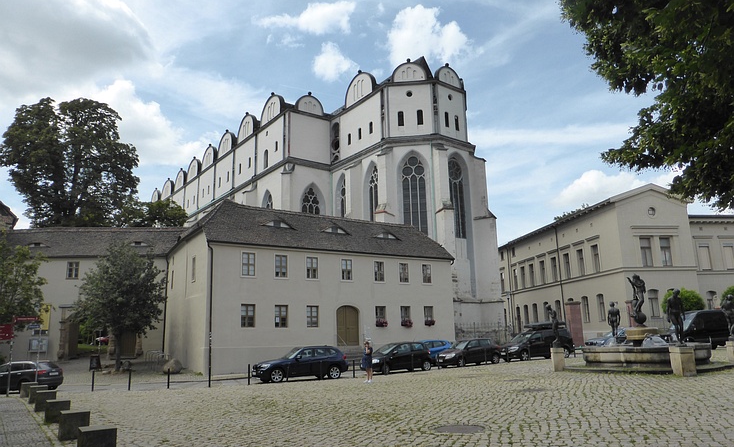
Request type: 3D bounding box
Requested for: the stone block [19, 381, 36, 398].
[{"bbox_3d":[-13.373,6.601,21.002,0.500,0.510,0.500,5,-14,-29],"label":"stone block"}]

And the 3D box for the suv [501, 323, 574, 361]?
[{"bbox_3d":[10.124,7.082,31.666,4.500,2.000,1.780,3,-13,-21],"label":"suv"}]

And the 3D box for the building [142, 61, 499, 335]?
[{"bbox_3d":[-10.438,2.403,76.934,24.300,31.085,67.542,7,-15,-35],"label":"building"}]

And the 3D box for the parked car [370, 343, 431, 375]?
[{"bbox_3d":[1.571,6.904,27.253,3.850,1.540,1.680,5,-14,-29],"label":"parked car"}]

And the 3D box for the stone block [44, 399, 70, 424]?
[{"bbox_3d":[-7.839,4.780,13.486,0.500,0.510,0.500,5,-14,-29],"label":"stone block"}]

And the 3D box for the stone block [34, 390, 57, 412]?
[{"bbox_3d":[-9.647,5.345,15.964,0.510,0.520,0.510,6,-14,-30],"label":"stone block"}]

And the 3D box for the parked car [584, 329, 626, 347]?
[{"bbox_3d":[15.438,7.037,31.851,4.350,1.470,1.780,0,-12,-7],"label":"parked car"}]

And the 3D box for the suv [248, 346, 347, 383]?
[{"bbox_3d":[-3.071,6.583,24.893,4.450,1.550,1.800,4,-13,-25],"label":"suv"}]

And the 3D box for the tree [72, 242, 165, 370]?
[{"bbox_3d":[-13.660,4.583,29.669,5.009,7.086,5.009,-1,-12,0],"label":"tree"}]

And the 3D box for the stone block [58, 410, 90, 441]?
[{"bbox_3d":[-6.089,4.193,11.045,0.505,0.515,0.505,7,-14,-33],"label":"stone block"}]

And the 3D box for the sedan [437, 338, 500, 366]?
[{"bbox_3d":[6.020,7.550,31.146,3.990,1.500,1.670,3,-13,-26],"label":"sedan"}]

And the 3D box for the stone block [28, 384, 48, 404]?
[{"bbox_3d":[-11.358,5.926,18.369,0.512,0.523,0.512,6,-14,-30],"label":"stone block"}]

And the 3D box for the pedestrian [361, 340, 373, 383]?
[{"bbox_3d":[0.000,5.715,21.892,0.420,1.647,0.450,3,-13,-21],"label":"pedestrian"}]

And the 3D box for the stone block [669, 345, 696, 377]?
[{"bbox_3d":[10.695,4.666,17.927,0.530,0.940,0.530,0,-12,-7],"label":"stone block"}]

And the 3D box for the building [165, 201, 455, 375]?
[{"bbox_3d":[-3.213,4.386,36.347,18.085,10.508,7.881,6,-14,-31],"label":"building"}]

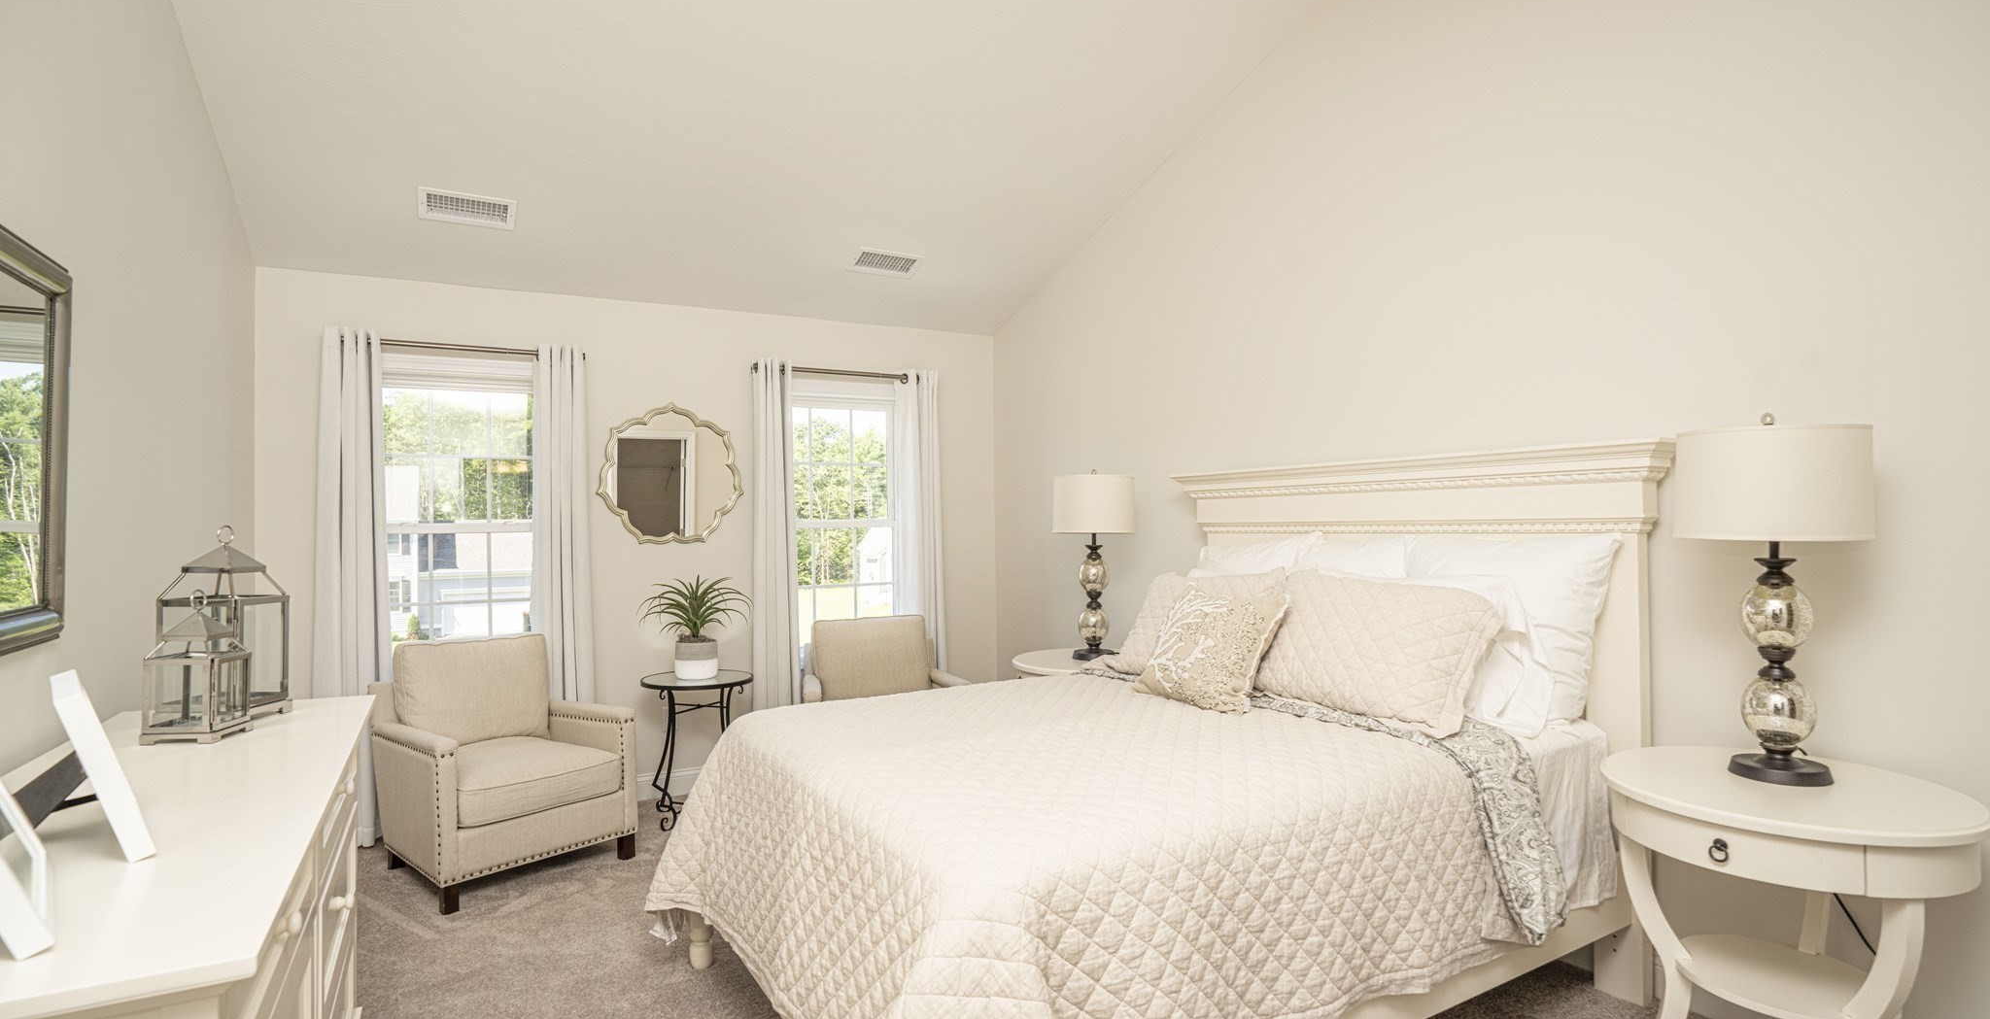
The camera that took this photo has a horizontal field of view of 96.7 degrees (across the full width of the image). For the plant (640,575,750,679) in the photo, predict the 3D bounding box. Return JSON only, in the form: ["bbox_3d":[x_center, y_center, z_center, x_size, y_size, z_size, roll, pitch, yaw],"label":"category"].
[{"bbox_3d":[-1.317,0.515,3.880,0.480,0.450,0.460,1,-1,-31],"label":"plant"}]

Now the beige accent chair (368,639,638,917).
[{"bbox_3d":[-2.026,0.993,3.639,0.860,0.871,0.720,-2,-1,42],"label":"beige accent chair"}]

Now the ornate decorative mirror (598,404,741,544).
[{"bbox_3d":[-1.558,-0.173,4.283,0.670,0.680,0.040,1,-1,-28],"label":"ornate decorative mirror"}]

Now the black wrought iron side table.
[{"bbox_3d":[-1.365,1.096,4.068,0.485,0.646,0.485,-1,-1,-32],"label":"black wrought iron side table"}]

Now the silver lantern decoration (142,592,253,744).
[{"bbox_3d":[-1.748,0.341,1.947,0.150,0.325,0.150,0,-1,-7],"label":"silver lantern decoration"}]

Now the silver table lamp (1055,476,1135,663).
[{"bbox_3d":[0.431,0.241,3.943,0.357,0.828,0.357,-1,-1,0],"label":"silver table lamp"}]

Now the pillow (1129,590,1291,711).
[{"bbox_3d":[0.677,0.424,2.751,0.150,0.420,0.460,34,-18,-26],"label":"pillow"}]

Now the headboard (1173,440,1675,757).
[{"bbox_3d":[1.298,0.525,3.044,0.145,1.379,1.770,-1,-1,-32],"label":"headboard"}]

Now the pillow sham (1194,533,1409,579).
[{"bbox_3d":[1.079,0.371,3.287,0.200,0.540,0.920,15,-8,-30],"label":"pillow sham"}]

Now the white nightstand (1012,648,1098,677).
[{"bbox_3d":[0.445,1.020,3.996,0.610,0.716,0.640,-1,-1,-32],"label":"white nightstand"}]

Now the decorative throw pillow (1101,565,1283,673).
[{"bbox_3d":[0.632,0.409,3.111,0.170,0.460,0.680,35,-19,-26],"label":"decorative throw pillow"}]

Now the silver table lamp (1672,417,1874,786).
[{"bbox_3d":[1.745,0.189,1.976,0.340,0.810,0.340,1,-1,-31],"label":"silver table lamp"}]

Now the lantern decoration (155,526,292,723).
[{"bbox_3d":[-1.693,0.253,1.949,0.167,0.426,0.167,-1,-1,-4],"label":"lantern decoration"}]

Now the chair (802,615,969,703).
[{"bbox_3d":[-0.570,0.979,4.314,0.710,0.830,0.770,0,-1,-16],"label":"chair"}]

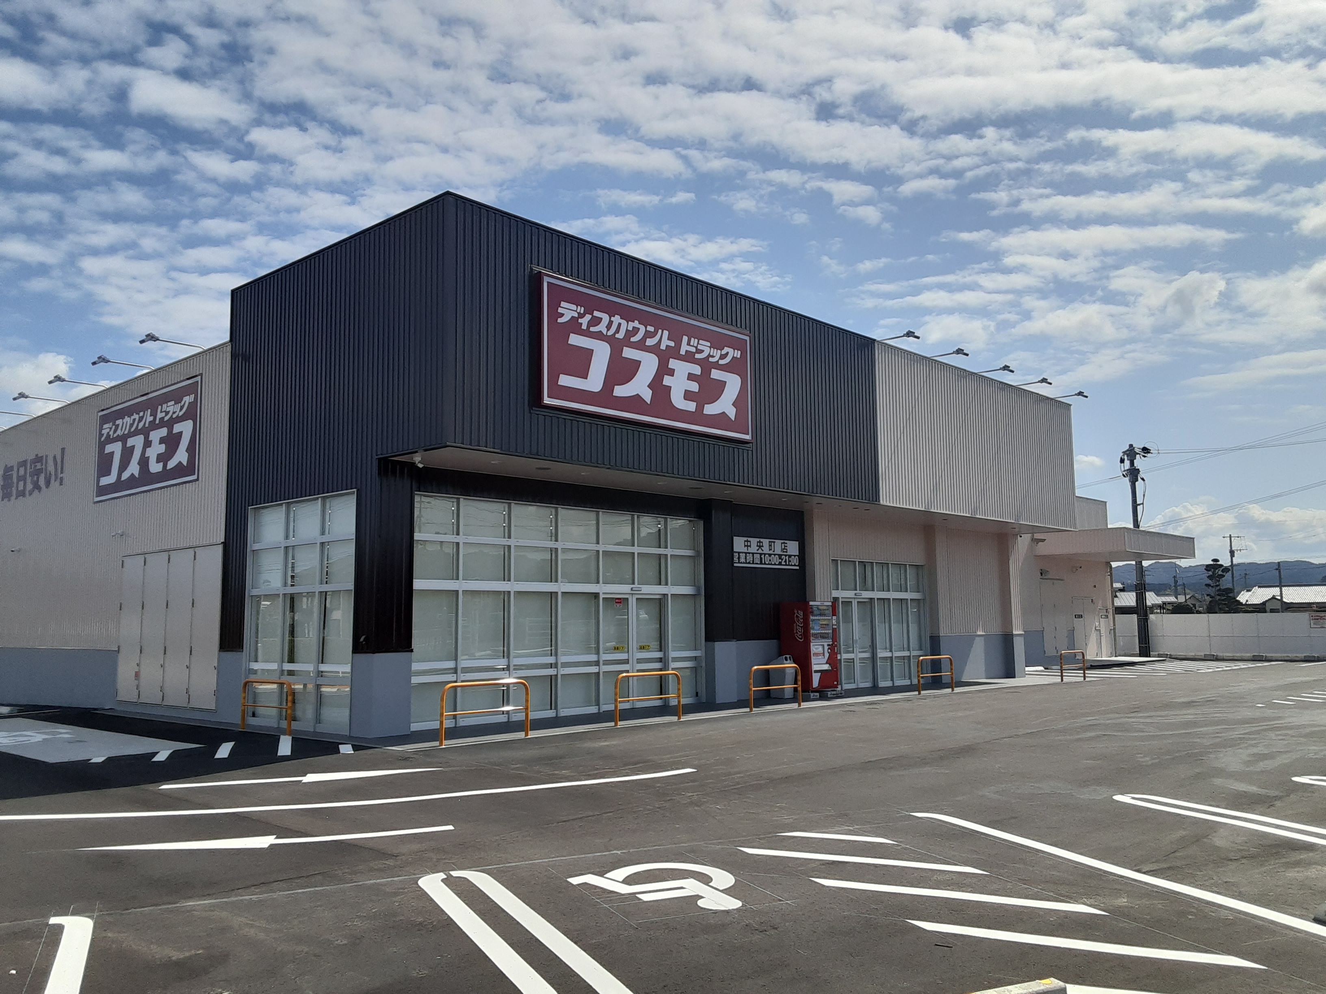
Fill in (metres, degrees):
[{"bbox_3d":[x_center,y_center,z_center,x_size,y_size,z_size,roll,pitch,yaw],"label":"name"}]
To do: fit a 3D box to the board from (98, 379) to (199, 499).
[{"bbox_3d":[-10.070,-1.056,20.018,5.121,1.970,0.091,-7,-9,43],"label":"board"}]

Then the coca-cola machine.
[{"bbox_3d":[3.049,3.103,21.375,0.727,1.853,0.980,-7,-9,43],"label":"coca-cola machine"}]

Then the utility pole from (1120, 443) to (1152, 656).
[{"bbox_3d":[18.272,2.135,39.518,0.900,8.411,0.700,-7,-9,43],"label":"utility pole"}]

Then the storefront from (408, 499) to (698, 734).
[{"bbox_3d":[-1.424,1.892,17.379,0.152,3.429,6.484,-7,-9,43],"label":"storefront"}]

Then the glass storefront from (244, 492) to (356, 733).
[{"bbox_3d":[-5.412,1.715,15.435,3.252,3.384,0.152,-7,-9,43],"label":"glass storefront"}]

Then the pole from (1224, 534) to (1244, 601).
[{"bbox_3d":[56.870,8.558,102.447,1.900,9.650,0.600,-7,-9,43],"label":"pole"}]

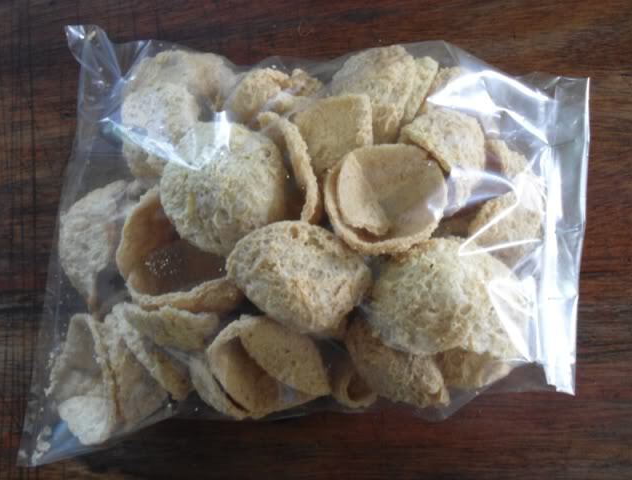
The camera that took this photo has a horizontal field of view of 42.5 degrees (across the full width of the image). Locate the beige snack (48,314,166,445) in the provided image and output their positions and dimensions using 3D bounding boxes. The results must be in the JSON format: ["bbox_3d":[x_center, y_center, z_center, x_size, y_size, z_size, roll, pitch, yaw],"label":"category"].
[{"bbox_3d":[-0.081,0.054,0.317,0.044,0.034,0.050,0,81,0],"label":"beige snack"}]

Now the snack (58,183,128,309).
[{"bbox_3d":[-0.088,0.002,0.324,0.029,0.034,0.052,0,81,0],"label":"snack"}]

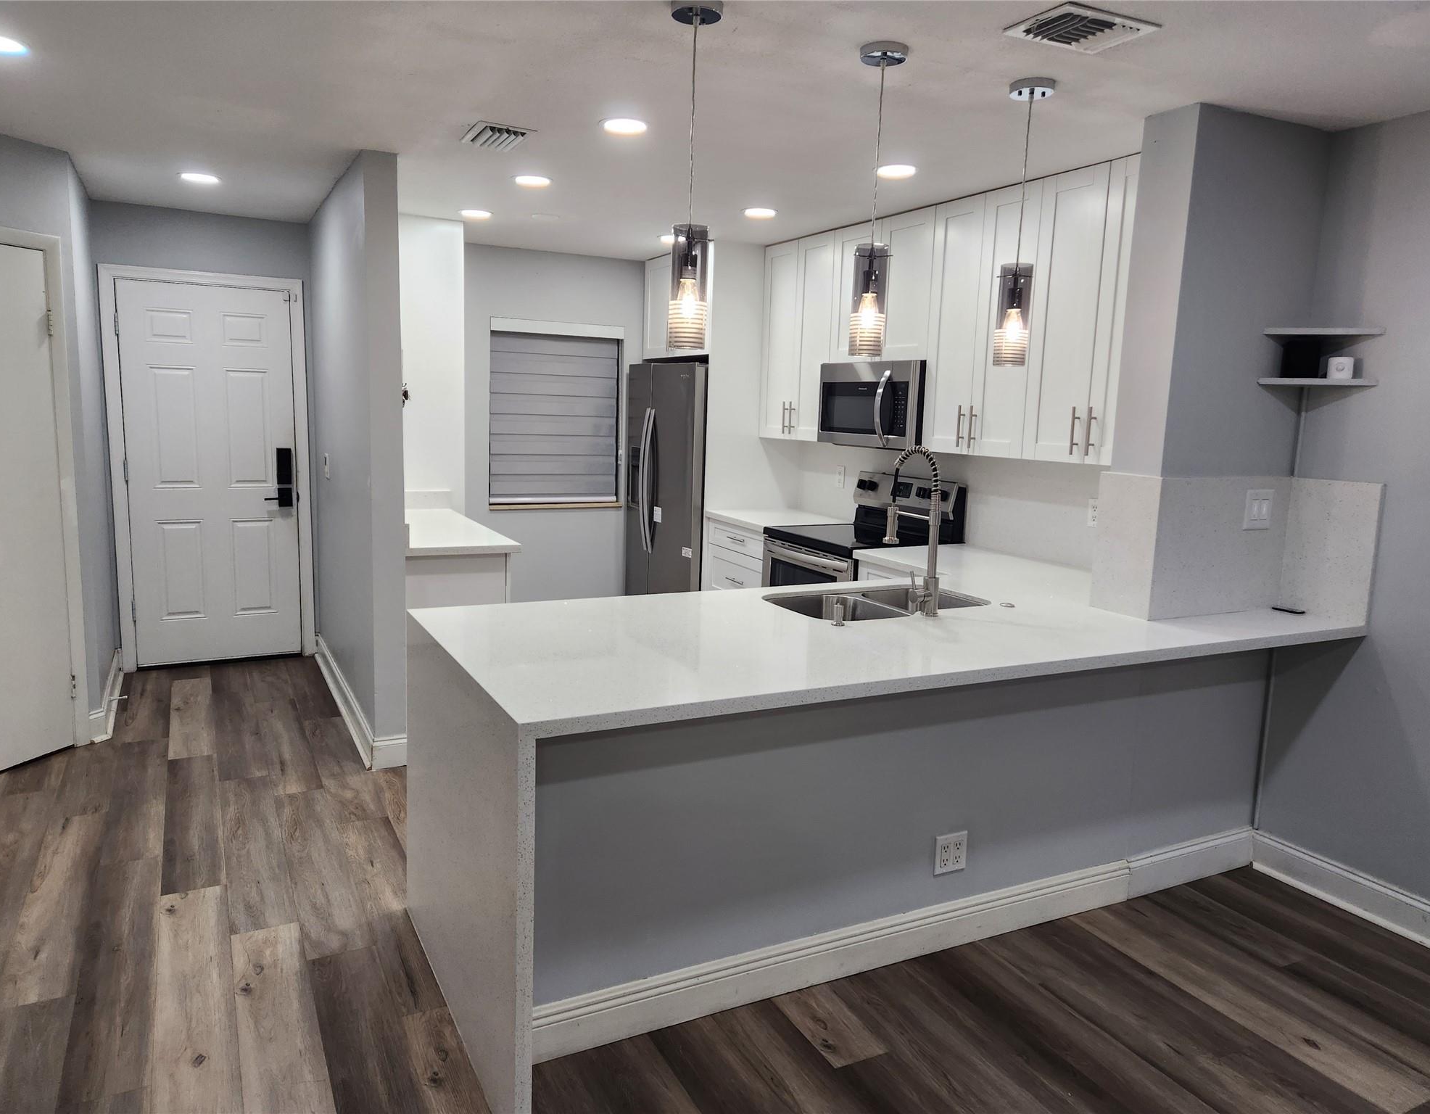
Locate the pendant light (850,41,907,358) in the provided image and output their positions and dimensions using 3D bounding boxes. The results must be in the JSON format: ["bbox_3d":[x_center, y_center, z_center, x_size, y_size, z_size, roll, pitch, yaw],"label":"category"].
[{"bbox_3d":[0.407,-0.897,2.494,0.119,0.762,0.119,2,8,0],"label":"pendant light"}]

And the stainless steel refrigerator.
[{"bbox_3d":[-0.074,-0.294,6.173,0.713,1.742,0.911,-2,9,-27],"label":"stainless steel refrigerator"}]

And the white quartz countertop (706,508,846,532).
[{"bbox_3d":[0.370,-0.199,5.473,0.634,0.037,0.653,-2,9,-27],"label":"white quartz countertop"}]

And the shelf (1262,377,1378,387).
[{"bbox_3d":[1.863,-0.539,3.071,0.302,0.023,0.163,5,9,17],"label":"shelf"}]

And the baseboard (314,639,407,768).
[{"bbox_3d":[-1.784,0.651,4.868,0.163,0.134,1.960,-2,9,-27],"label":"baseboard"}]

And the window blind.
[{"bbox_3d":[-0.997,-0.864,6.176,0.832,1.040,0.050,-2,9,-27],"label":"window blind"}]

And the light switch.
[{"bbox_3d":[1.731,-0.149,3.137,0.119,0.122,0.012,-2,9,-27],"label":"light switch"}]

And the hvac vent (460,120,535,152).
[{"bbox_3d":[-0.753,-1.463,3.430,0.196,0.020,0.307,-2,9,-27],"label":"hvac vent"}]

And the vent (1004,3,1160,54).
[{"bbox_3d":[0.863,-1.241,2.316,0.279,0.020,0.206,-2,9,-27],"label":"vent"}]

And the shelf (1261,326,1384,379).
[{"bbox_3d":[1.866,-0.623,3.058,0.302,0.153,0.163,5,9,17],"label":"shelf"}]

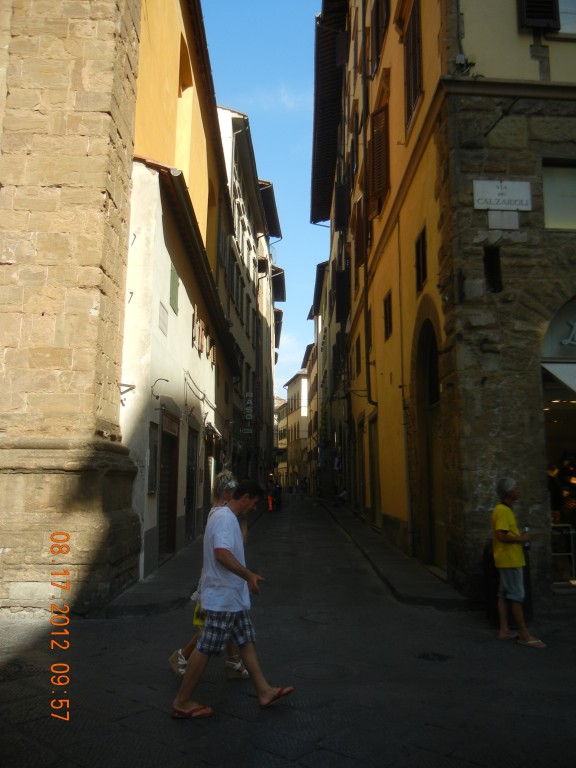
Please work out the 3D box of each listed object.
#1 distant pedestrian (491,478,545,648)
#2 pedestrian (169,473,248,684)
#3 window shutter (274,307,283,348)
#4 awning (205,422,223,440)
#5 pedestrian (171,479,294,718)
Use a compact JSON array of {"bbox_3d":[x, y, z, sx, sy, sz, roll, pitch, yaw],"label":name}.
[{"bbox_3d":[2.387,1.869,7.132,0.520,1.720,0.500,-2,-9,17],"label":"distant pedestrian"},{"bbox_3d":[-0.656,1.640,5.814,0.680,1.750,0.480,1,-9,-3],"label":"pedestrian"},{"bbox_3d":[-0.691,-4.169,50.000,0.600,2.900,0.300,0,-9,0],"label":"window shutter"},{"bbox_3d":[-2.328,1.484,20.800,0.550,0.550,1.700,0,-9,0],"label":"awning"},{"bbox_3d":[-0.405,1.585,5.050,0.870,1.700,0.520,1,-9,-3],"label":"pedestrian"}]

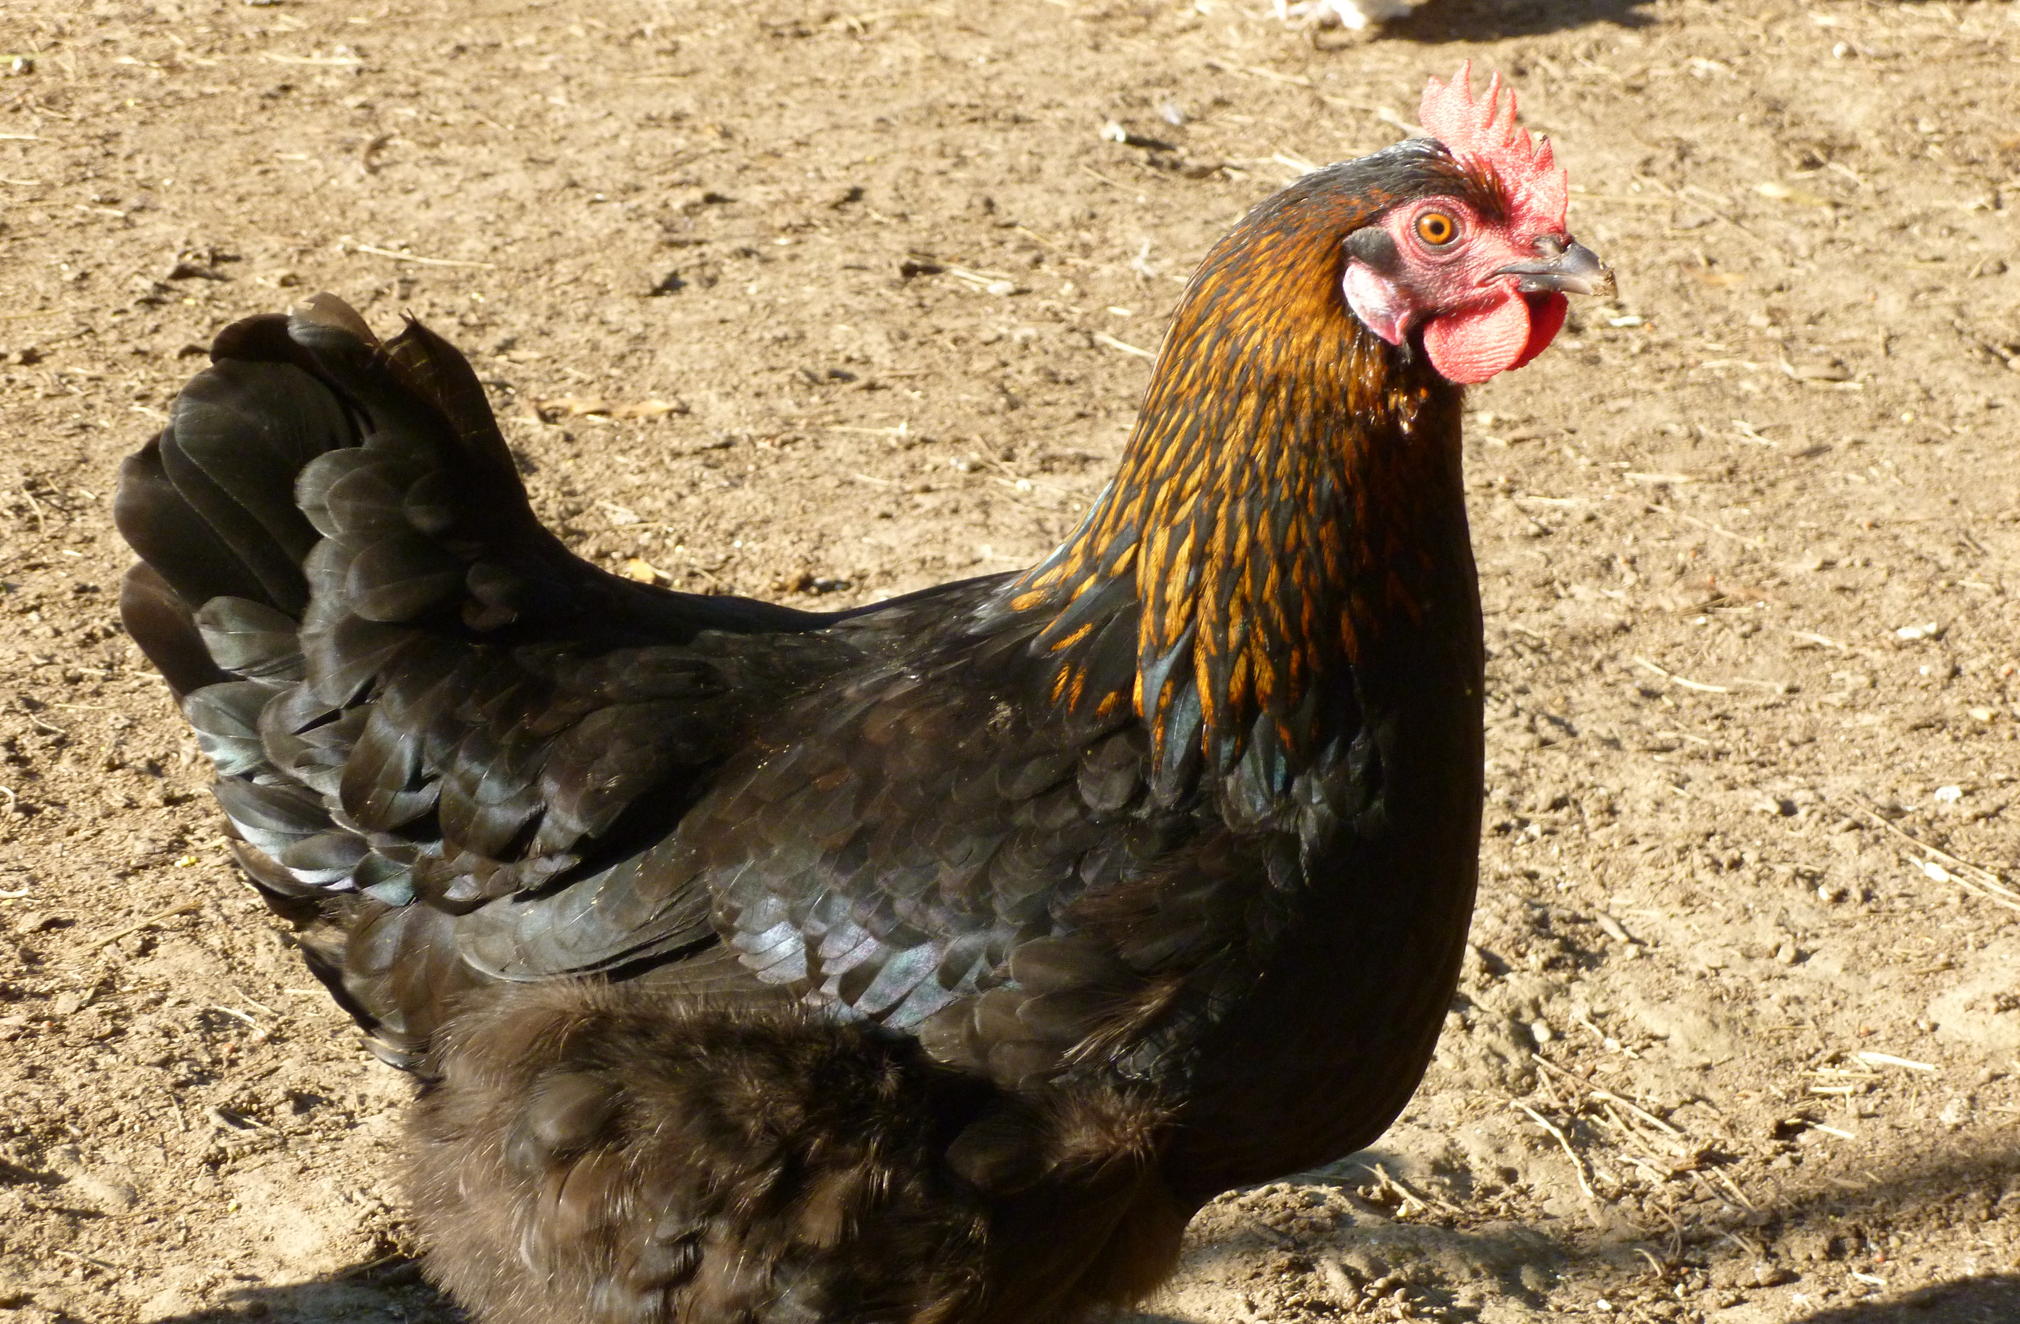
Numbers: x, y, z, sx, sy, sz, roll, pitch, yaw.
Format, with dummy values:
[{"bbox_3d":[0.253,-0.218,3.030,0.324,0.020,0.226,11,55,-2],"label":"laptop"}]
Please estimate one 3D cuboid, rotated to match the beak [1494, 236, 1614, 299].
[{"bbox_3d":[0.145,-0.105,1.395,0.032,0.014,0.014,10,22,15],"label":"beak"}]

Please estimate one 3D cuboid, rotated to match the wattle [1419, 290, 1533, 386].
[{"bbox_3d":[0.124,-0.086,1.392,0.028,0.024,0.009,6,21,17],"label":"wattle"}]

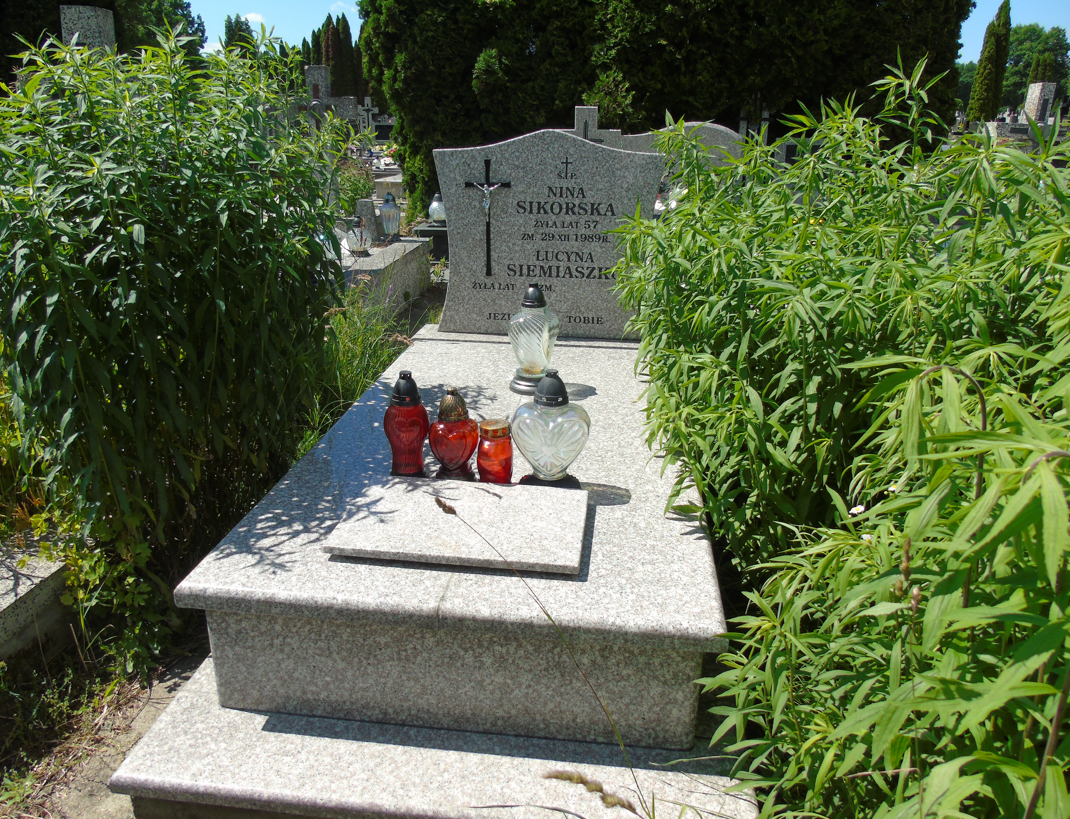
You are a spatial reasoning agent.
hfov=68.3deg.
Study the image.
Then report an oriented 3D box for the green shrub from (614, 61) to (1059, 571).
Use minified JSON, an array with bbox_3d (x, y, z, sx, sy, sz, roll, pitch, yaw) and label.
[{"bbox_3d":[0.822,-0.288,2.332,0.921,1.271,1.406,3,21,5],"label":"green shrub"}]

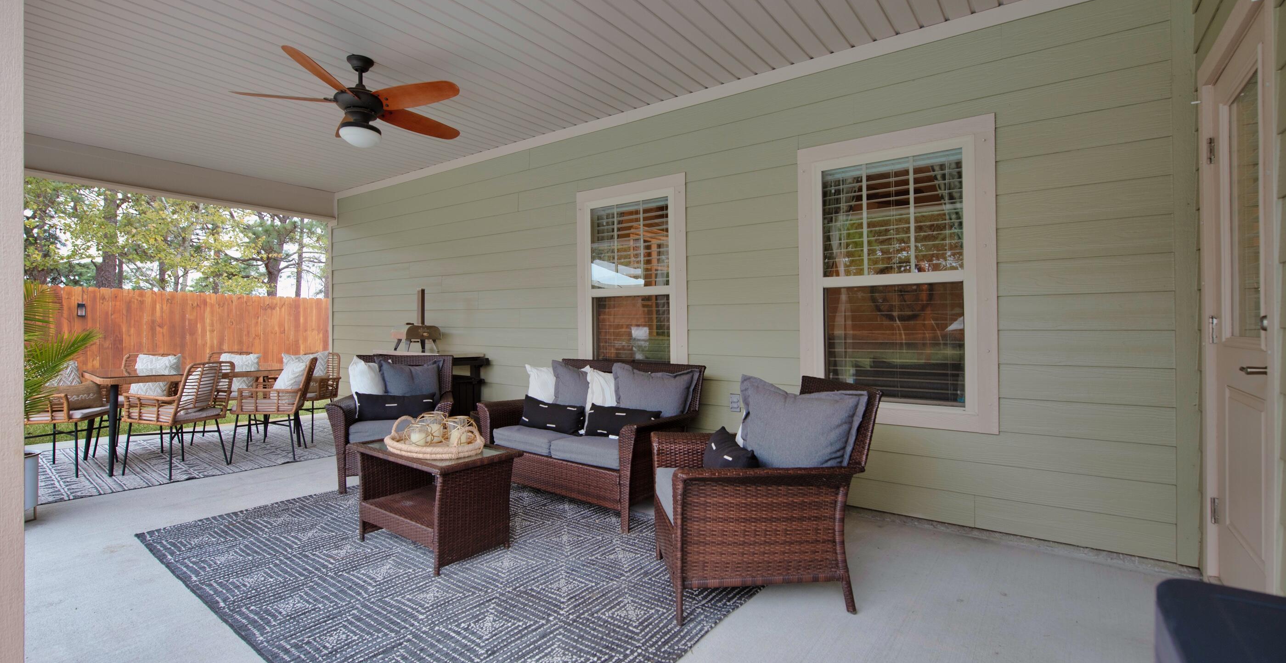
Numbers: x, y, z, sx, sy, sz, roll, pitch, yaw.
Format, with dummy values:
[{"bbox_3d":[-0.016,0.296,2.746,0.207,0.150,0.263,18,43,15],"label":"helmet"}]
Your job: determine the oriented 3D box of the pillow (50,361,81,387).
[{"bbox_3d":[-4.619,0.434,4.506,0.150,0.420,0.430,-14,2,-5],"label":"pillow"}]

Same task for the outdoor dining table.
[{"bbox_3d":[-3.947,0.715,5.106,0.870,0.755,1.380,0,1,37],"label":"outdoor dining table"}]

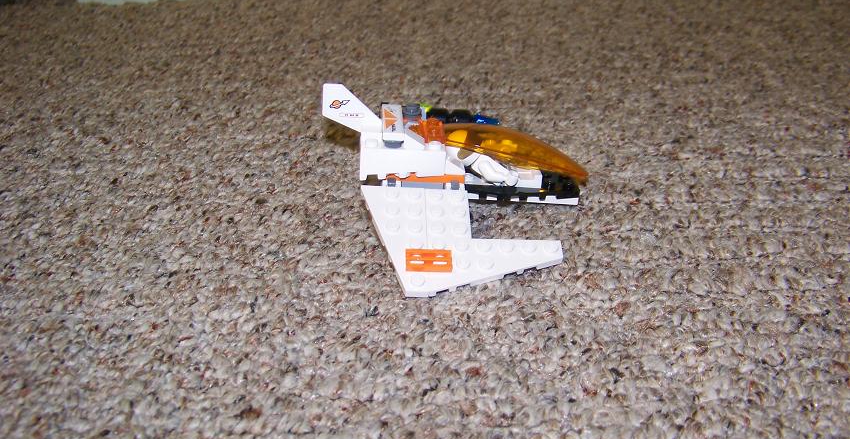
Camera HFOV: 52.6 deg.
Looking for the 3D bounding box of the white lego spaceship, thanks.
[{"bbox_3d":[0.013,-0.027,0.339,0.106,0.051,0.135,2,28,-4],"label":"white lego spaceship"}]

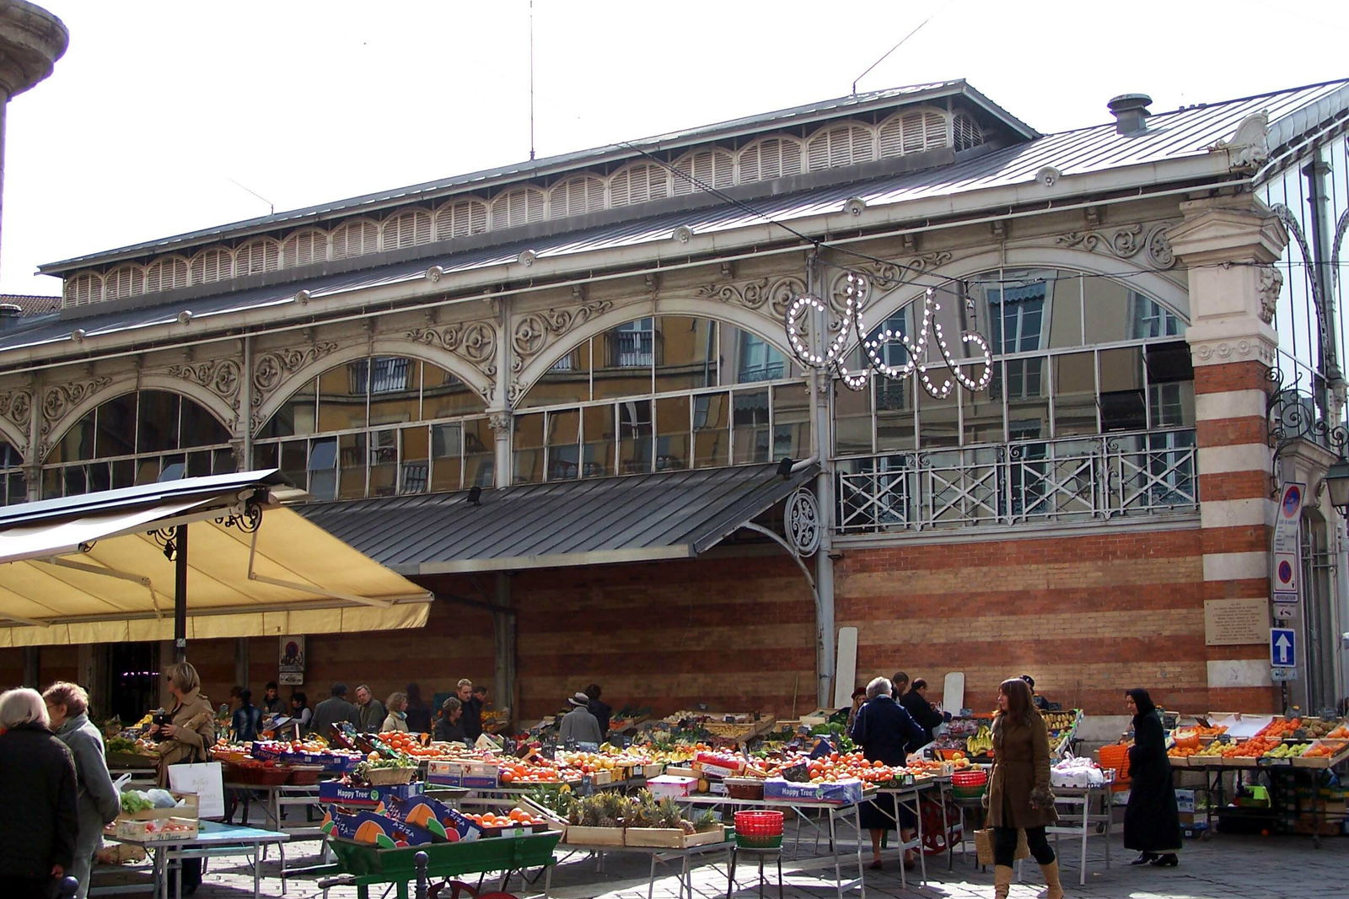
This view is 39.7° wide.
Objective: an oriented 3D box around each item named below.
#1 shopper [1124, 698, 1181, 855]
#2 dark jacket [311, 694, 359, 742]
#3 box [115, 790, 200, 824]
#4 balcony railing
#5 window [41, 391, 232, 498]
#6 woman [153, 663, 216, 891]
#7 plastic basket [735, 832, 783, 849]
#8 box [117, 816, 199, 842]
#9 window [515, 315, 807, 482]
[{"bbox_3d":[4.364,2.996,17.100,0.460,1.602,0.430,1,-8,-11],"label":"shopper"},{"bbox_3d":[-3.681,3.040,20.245,0.490,0.780,0.300,-1,-8,6],"label":"dark jacket"},{"bbox_3d":[-3.392,2.335,12.226,0.300,0.165,0.420,-6,-10,34],"label":"box"},{"bbox_3d":[4.807,0.495,27.034,5.553,1.114,0.100,-5,-10,32],"label":"balcony railing"},{"bbox_3d":[-10.368,0.106,35.901,5.316,2.487,0.150,-6,-10,32],"label":"window"},{"bbox_3d":[-3.713,2.481,14.031,0.450,1.750,0.500,1,-8,-7],"label":"woman"},{"bbox_3d":[0.522,2.410,11.499,0.300,0.100,0.300,0,-8,0],"label":"plastic basket"},{"bbox_3d":[-3.173,2.327,11.505,0.330,0.125,0.500,5,-10,-33],"label":"box"},{"bbox_3d":[-0.335,-0.892,29.367,5.539,2.481,0.150,-5,-9,32],"label":"window"}]

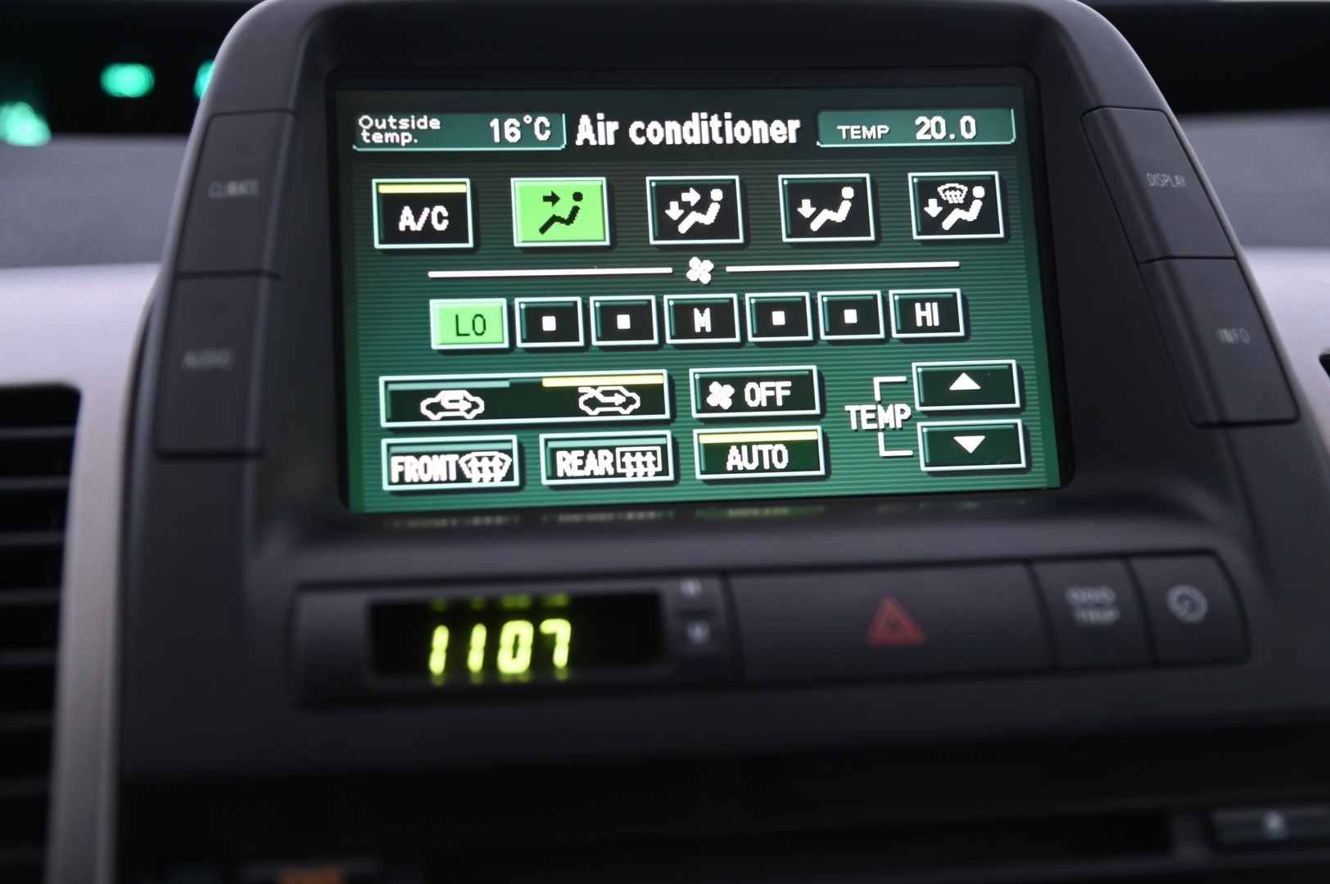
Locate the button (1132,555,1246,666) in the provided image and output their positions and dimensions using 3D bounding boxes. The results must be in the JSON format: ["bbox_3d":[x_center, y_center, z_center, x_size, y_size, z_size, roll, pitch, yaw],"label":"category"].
[{"bbox_3d":[0.098,0.033,0.405,0.018,0.021,0.006,-2,-30,-9],"label":"button"}]

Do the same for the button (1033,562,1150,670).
[{"bbox_3d":[0.079,0.034,0.402,0.018,0.021,0.006,-2,-30,-9],"label":"button"}]

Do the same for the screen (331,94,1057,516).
[{"bbox_3d":[0.008,-0.033,0.464,0.153,0.092,0.005,-2,-11,-9],"label":"screen"}]

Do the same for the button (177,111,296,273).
[{"bbox_3d":[-0.086,-0.049,0.431,0.021,0.041,0.008,2,-32,-7],"label":"button"}]

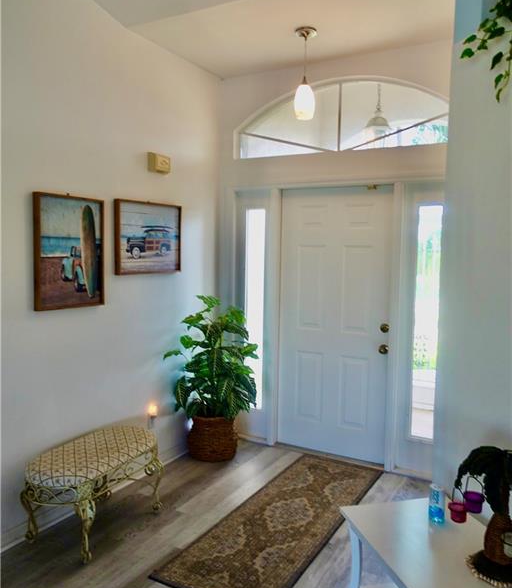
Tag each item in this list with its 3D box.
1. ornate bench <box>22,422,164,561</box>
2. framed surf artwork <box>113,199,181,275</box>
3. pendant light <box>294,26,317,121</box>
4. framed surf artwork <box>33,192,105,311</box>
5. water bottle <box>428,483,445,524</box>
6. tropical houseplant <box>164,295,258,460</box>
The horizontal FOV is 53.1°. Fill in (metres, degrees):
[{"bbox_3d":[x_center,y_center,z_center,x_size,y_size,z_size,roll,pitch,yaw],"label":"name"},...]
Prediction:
[{"bbox_3d":[-0.898,1.105,2.935,0.458,0.466,0.688,3,5,29],"label":"ornate bench"},{"bbox_3d":[-0.737,-0.388,3.580,0.038,0.490,0.644,3,5,29],"label":"framed surf artwork"},{"bbox_3d":[0.327,-1.438,3.370,0.139,0.573,0.139,1,4,0],"label":"pendant light"},{"bbox_3d":[-1.077,-0.239,2.984,0.038,0.645,0.472,3,5,29],"label":"framed surf artwork"},{"bbox_3d":[0.748,0.860,2.111,0.062,0.157,0.062,3,5,29],"label":"water bottle"},{"bbox_3d":[-0.260,0.651,3.958,0.587,1.235,0.607,3,5,29],"label":"tropical houseplant"}]

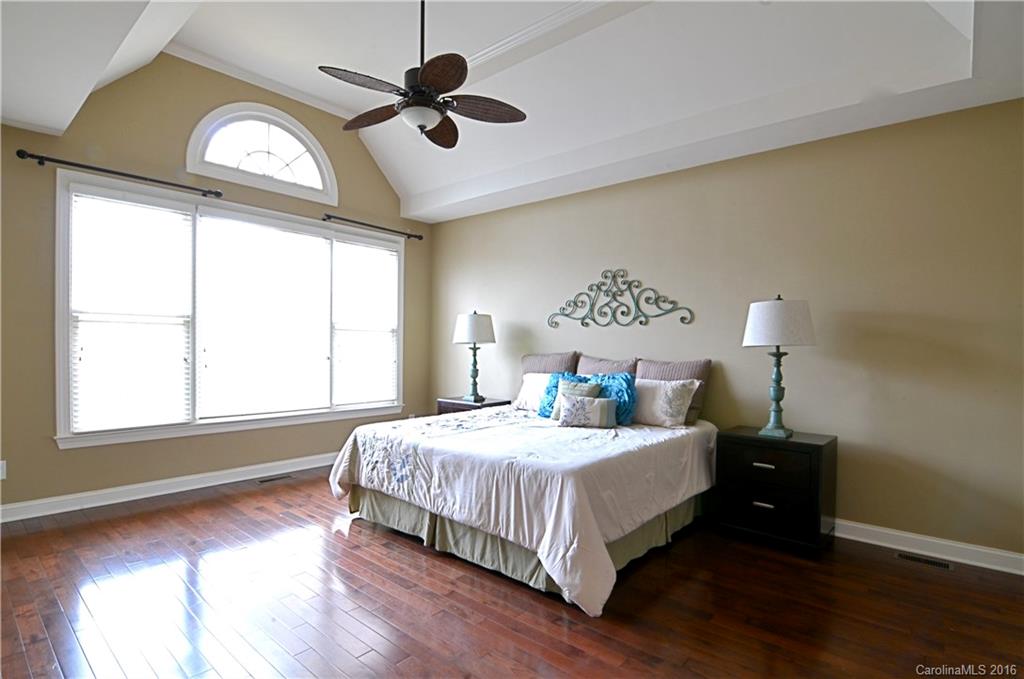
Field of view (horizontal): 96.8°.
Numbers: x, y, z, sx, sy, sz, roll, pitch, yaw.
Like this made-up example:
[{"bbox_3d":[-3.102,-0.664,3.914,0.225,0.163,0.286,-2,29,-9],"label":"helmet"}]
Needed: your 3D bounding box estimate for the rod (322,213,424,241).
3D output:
[{"bbox_3d":[-1.619,-1.334,5.489,1.300,0.070,0.110,1,-1,-44],"label":"rod"}]

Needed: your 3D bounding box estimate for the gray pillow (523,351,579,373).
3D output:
[{"bbox_3d":[0.372,0.431,4.468,0.580,0.560,0.190,0,-16,38],"label":"gray pillow"}]

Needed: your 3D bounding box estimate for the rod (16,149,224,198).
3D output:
[{"bbox_3d":[-3.077,-1.316,3.680,1.262,0.068,0.107,0,0,-44],"label":"rod"}]

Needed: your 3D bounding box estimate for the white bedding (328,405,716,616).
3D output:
[{"bbox_3d":[0.137,0.960,3.460,2.135,0.650,1.756,0,0,40],"label":"white bedding"}]

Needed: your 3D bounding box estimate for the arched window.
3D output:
[{"bbox_3d":[-2.505,-1.985,4.727,1.430,0.905,0.100,1,-1,-44],"label":"arched window"}]

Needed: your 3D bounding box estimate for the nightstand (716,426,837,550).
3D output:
[{"bbox_3d":[1.925,1.040,3.310,0.670,0.685,0.420,0,-1,41],"label":"nightstand"}]

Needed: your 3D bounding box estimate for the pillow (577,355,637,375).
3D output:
[{"bbox_3d":[0.851,0.444,4.124,0.570,0.560,0.190,0,-16,38],"label":"pillow"}]

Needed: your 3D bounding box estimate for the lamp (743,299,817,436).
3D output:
[{"bbox_3d":[1.785,0.174,3.066,0.434,0.955,0.434,0,0,40],"label":"lamp"}]

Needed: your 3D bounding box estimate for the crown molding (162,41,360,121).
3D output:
[{"bbox_3d":[-2.459,-2.620,4.708,1.860,0.100,0.090,1,-1,-44],"label":"crown molding"}]

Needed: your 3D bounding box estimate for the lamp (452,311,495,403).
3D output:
[{"bbox_3d":[-0.393,0.175,4.773,0.434,0.958,0.434,0,0,0],"label":"lamp"}]

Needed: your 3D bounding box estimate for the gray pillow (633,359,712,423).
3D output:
[{"bbox_3d":[1.238,0.434,3.604,0.621,0.485,0.194,0,-14,40],"label":"gray pillow"}]

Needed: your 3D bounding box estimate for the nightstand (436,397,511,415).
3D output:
[{"bbox_3d":[-0.425,1.035,5.110,0.660,0.700,0.440,0,-1,41],"label":"nightstand"}]

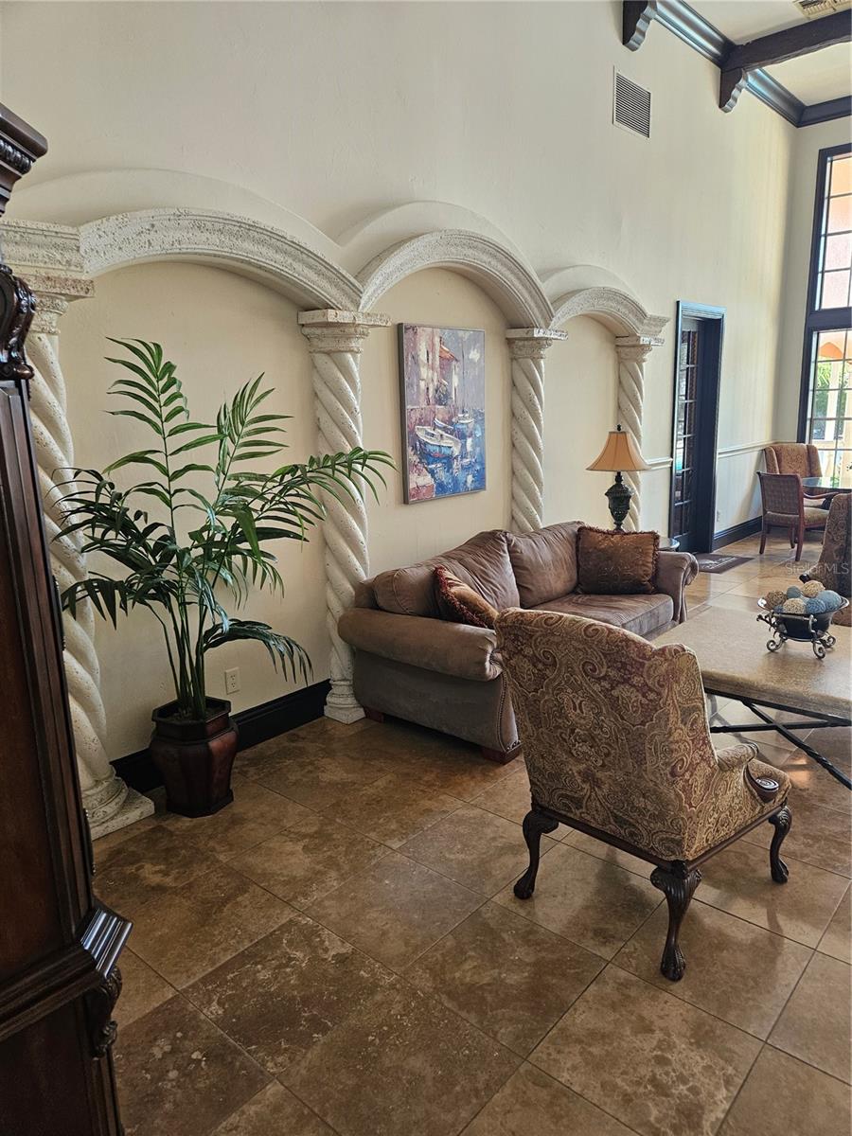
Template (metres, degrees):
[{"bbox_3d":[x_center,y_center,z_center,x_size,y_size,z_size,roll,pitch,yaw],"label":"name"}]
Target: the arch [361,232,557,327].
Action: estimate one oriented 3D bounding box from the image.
[{"bbox_3d":[0.170,-1.680,4.408,0.250,0.490,1.754,9,16,41],"label":"arch"}]

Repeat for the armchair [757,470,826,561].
[{"bbox_3d":[3.771,-0.559,7.680,0.634,0.865,0.533,-9,15,-30],"label":"armchair"}]

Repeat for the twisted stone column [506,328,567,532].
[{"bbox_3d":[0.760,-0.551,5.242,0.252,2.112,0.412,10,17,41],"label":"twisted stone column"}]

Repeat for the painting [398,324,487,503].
[{"bbox_3d":[0.123,-0.931,4.583,0.036,1.001,0.759,10,17,41],"label":"painting"}]

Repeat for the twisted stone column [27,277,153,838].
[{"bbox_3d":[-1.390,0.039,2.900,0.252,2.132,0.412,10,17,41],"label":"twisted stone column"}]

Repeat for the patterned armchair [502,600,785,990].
[{"bbox_3d":[0.757,0.607,2.539,0.830,1.065,0.700,-13,17,-43],"label":"patterned armchair"}]

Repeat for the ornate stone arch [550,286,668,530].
[{"bbox_3d":[1.366,-0.870,5.920,0.250,2.464,1.795,9,16,41],"label":"ornate stone arch"}]

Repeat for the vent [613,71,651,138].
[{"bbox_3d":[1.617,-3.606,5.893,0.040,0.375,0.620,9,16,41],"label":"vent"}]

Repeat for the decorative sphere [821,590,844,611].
[{"bbox_3d":[1.877,0.161,3.508,0.106,0.106,0.106,4,14,24],"label":"decorative sphere"}]

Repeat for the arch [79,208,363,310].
[{"bbox_3d":[-0.855,-1.298,3.205,0.282,0.347,1.408,10,17,41],"label":"arch"}]

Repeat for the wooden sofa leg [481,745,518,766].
[{"bbox_3d":[0.361,0.883,3.663,0.130,0.065,0.130,9,16,41],"label":"wooden sofa leg"}]

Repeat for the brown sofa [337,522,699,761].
[{"bbox_3d":[0.698,0.235,4.500,1.006,0.915,2.394,10,17,41],"label":"brown sofa"}]

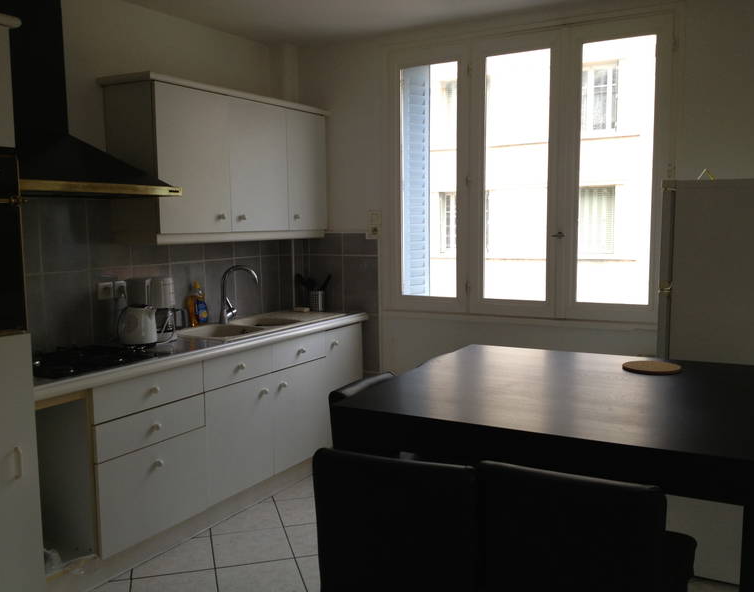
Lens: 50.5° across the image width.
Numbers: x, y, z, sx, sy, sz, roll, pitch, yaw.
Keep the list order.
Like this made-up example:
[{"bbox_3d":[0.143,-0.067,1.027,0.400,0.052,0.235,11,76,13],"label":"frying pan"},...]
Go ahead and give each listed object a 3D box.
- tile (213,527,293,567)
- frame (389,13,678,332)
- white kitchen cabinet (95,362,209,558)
[{"bbox_3d":[-0.527,1.063,3.371,0.328,0.010,0.328,-2,6,-17],"label":"tile"},{"bbox_3d":[0.718,-0.625,4.199,1.553,1.477,0.090,3,6,31],"label":"frame"},{"bbox_3d":[-1.117,0.620,3.301,0.553,0.647,0.601,2,6,28],"label":"white kitchen cabinet"}]

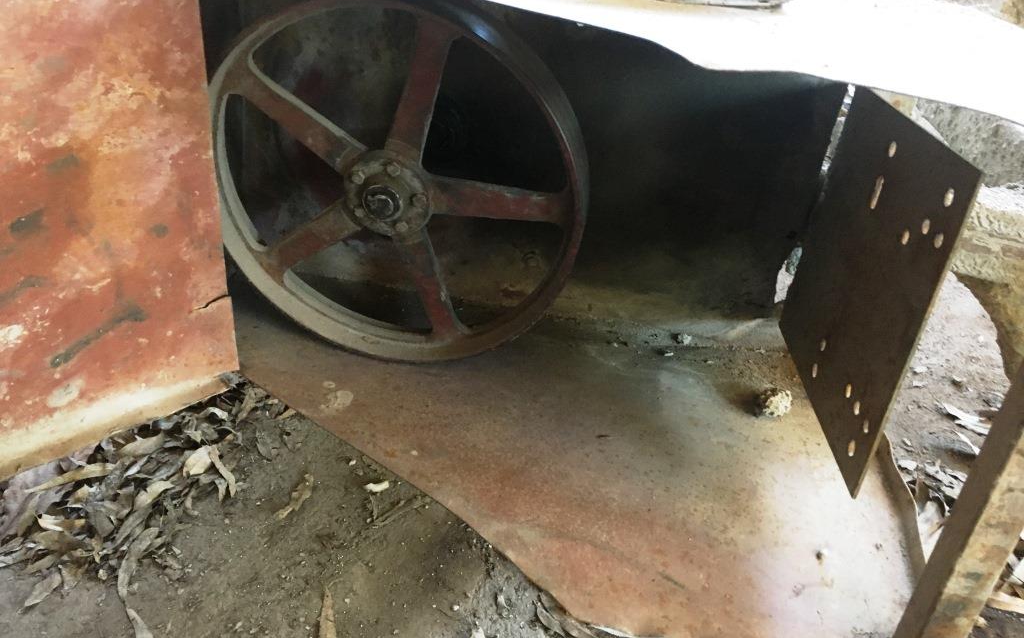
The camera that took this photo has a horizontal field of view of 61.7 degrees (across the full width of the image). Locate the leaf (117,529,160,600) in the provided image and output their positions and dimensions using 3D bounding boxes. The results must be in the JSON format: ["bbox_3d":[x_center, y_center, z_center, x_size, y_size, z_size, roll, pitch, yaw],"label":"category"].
[{"bbox_3d":[-0.460,0.299,1.058,0.022,0.020,0.094,4,33,-3],"label":"leaf"}]

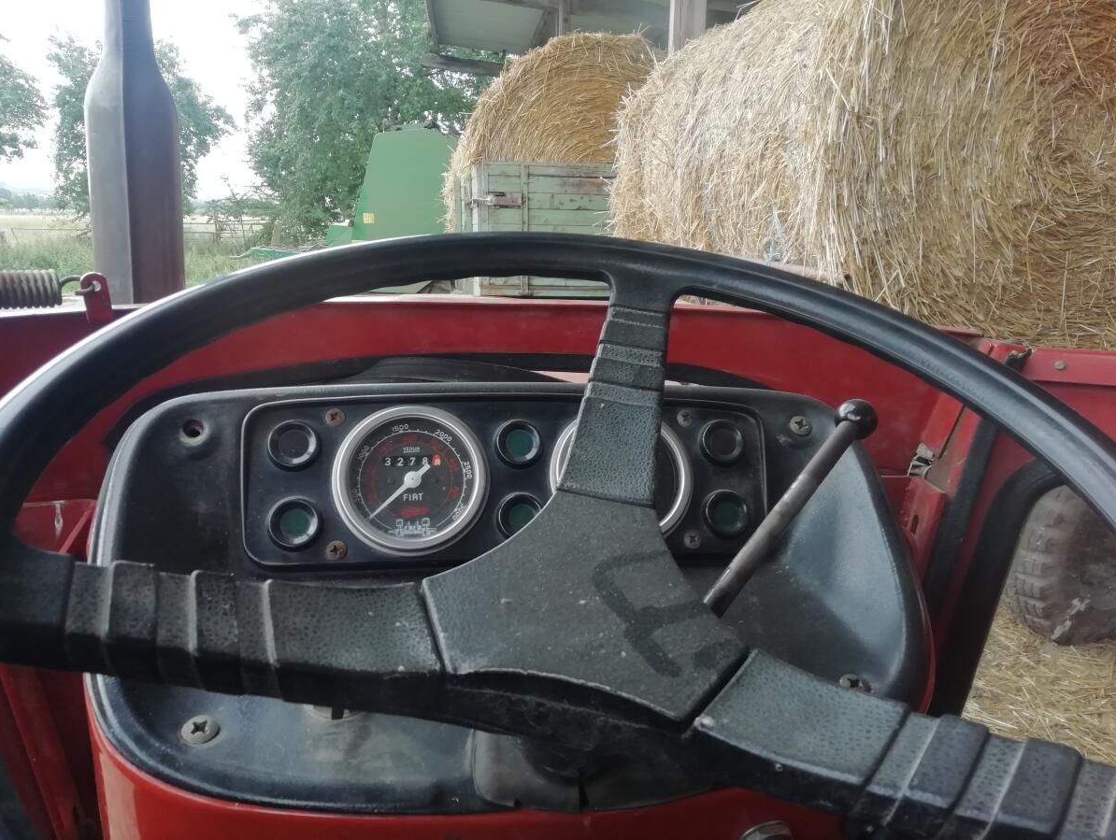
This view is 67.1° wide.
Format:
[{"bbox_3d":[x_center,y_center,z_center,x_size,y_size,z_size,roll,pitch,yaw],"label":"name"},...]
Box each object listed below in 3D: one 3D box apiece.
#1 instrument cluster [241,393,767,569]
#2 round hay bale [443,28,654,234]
[{"bbox_3d":[-0.025,0.037,0.518,0.317,0.100,0.040,0,-9,-11],"label":"instrument cluster"},{"bbox_3d":[0.126,-1.357,4.744,1.400,1.270,1.200,-2,14,-9],"label":"round hay bale"}]

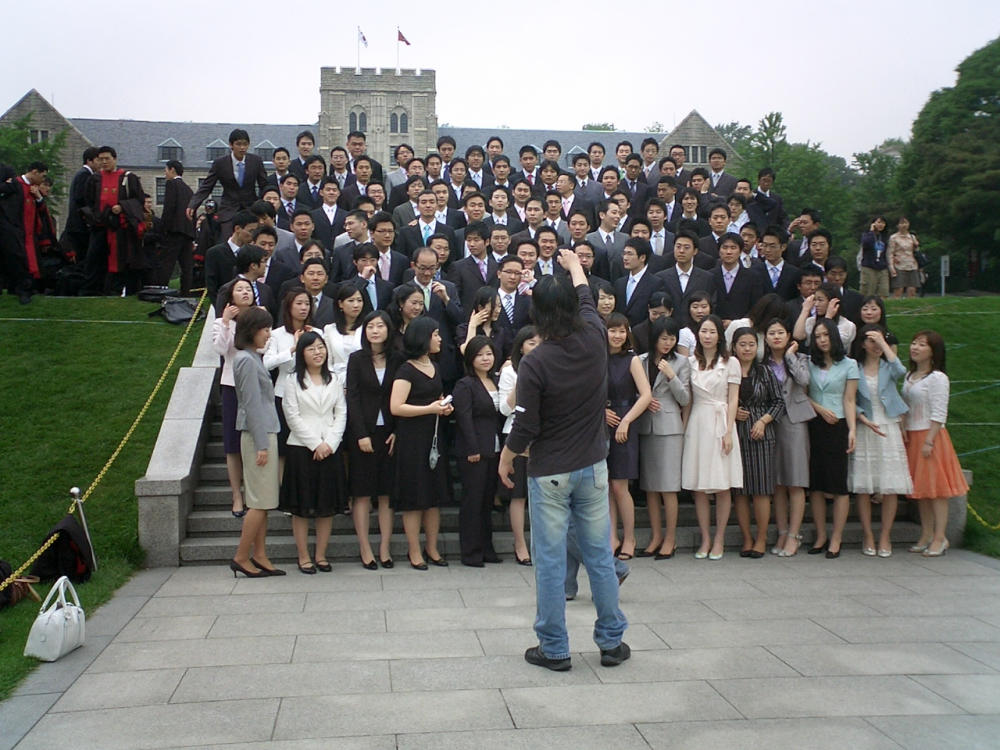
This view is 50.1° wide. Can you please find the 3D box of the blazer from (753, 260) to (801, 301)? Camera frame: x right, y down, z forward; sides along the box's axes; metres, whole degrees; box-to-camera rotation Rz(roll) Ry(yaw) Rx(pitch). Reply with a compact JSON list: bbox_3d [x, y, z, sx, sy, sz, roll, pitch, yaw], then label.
[{"bbox_3d":[2.337,-0.625,9.100,0.480,0.700,0.280,0,1,18],"label":"blazer"}]

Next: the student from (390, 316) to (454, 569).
[{"bbox_3d":[-0.522,0.448,7.200,0.420,1.685,0.380,-1,1,-38],"label":"student"}]

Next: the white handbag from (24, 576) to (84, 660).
[{"bbox_3d":[-2.145,1.162,5.138,0.175,0.355,0.290,0,1,6],"label":"white handbag"}]

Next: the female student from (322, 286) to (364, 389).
[{"bbox_3d":[-1.120,0.170,7.750,0.430,1.650,0.310,0,1,-22],"label":"female student"}]

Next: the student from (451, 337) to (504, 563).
[{"bbox_3d":[-0.147,0.515,7.300,0.410,1.560,0.310,-1,1,-40],"label":"student"}]

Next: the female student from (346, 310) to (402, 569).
[{"bbox_3d":[-0.863,0.445,7.269,0.410,1.730,0.280,0,1,-22],"label":"female student"}]

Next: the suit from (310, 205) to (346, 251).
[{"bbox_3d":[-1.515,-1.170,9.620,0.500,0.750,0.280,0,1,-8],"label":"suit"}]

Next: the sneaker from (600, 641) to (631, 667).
[{"bbox_3d":[0.550,1.285,5.009,0.105,0.100,0.275,0,1,18],"label":"sneaker"}]

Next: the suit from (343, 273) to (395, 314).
[{"bbox_3d":[-1.010,-0.459,8.154,0.460,0.660,0.260,0,1,-13],"label":"suit"}]

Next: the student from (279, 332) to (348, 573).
[{"bbox_3d":[-1.225,0.504,7.080,0.450,1.575,0.330,0,1,-18],"label":"student"}]

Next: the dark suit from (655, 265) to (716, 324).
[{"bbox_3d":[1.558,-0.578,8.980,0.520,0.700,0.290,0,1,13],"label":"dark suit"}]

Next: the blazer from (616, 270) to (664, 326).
[{"bbox_3d":[1.090,-0.518,8.354,0.460,0.660,0.260,0,1,38],"label":"blazer"}]

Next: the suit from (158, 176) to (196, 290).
[{"bbox_3d":[-4.164,-1.823,13.800,0.470,1.470,0.410,-1,1,-45],"label":"suit"}]

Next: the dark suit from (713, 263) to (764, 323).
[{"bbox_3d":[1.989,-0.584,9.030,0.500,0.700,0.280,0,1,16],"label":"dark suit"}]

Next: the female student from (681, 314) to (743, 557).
[{"bbox_3d":[1.509,0.446,7.589,0.440,1.710,0.310,0,1,9],"label":"female student"}]

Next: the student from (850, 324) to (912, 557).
[{"bbox_3d":[2.748,0.462,7.700,0.460,1.655,0.400,0,1,22],"label":"student"}]

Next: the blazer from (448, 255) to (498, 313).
[{"bbox_3d":[-0.194,-0.628,8.504,0.460,0.660,0.260,0,1,-18],"label":"blazer"}]

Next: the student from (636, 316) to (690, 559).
[{"bbox_3d":[1.158,0.441,7.620,0.420,1.700,0.330,0,1,34],"label":"student"}]

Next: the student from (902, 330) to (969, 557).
[{"bbox_3d":[3.106,0.496,7.670,0.340,1.600,0.410,-1,1,-30],"label":"student"}]

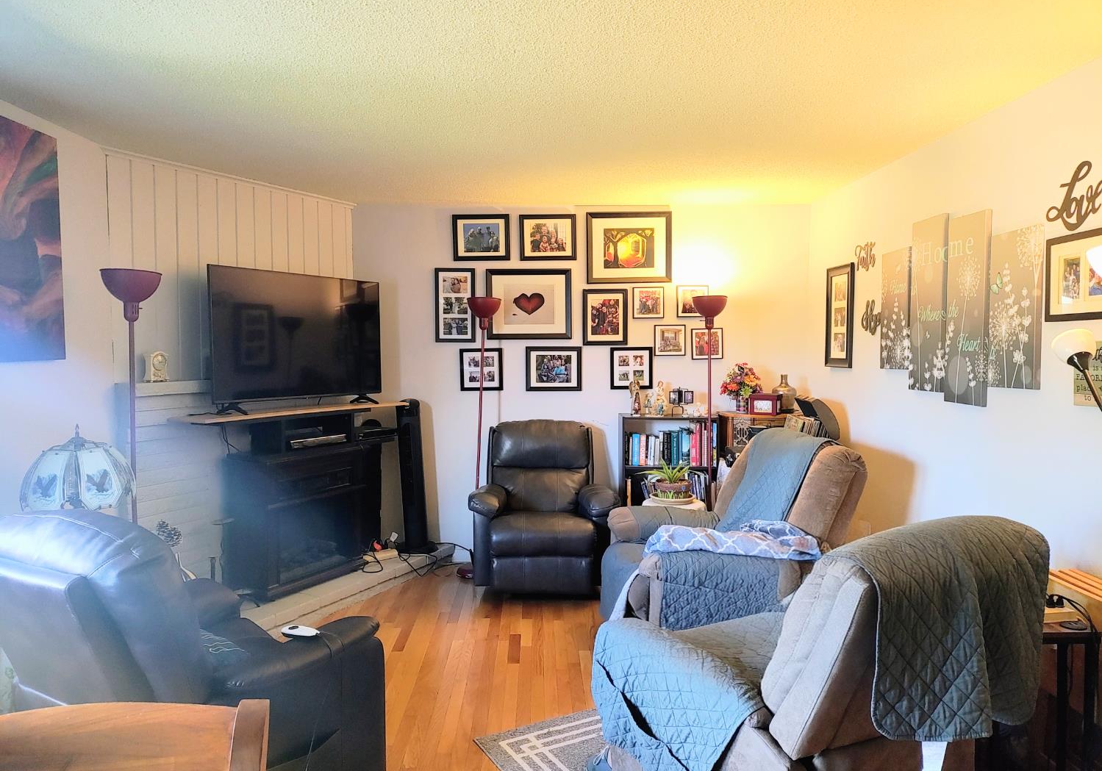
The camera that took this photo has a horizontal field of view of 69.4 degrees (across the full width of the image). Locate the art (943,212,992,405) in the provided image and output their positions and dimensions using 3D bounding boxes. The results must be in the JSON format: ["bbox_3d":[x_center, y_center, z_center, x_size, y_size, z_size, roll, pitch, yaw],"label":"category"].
[{"bbox_3d":[1.795,-0.326,3.423,0.033,0.812,0.298,0,3,-1],"label":"art"}]

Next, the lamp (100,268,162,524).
[{"bbox_3d":[-1.716,0.435,3.307,0.230,1.806,0.230,0,3,-1],"label":"lamp"}]

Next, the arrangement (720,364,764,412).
[{"bbox_3d":[1.250,0.014,5.230,0.288,0.334,0.260,0,3,-1],"label":"arrangement"}]

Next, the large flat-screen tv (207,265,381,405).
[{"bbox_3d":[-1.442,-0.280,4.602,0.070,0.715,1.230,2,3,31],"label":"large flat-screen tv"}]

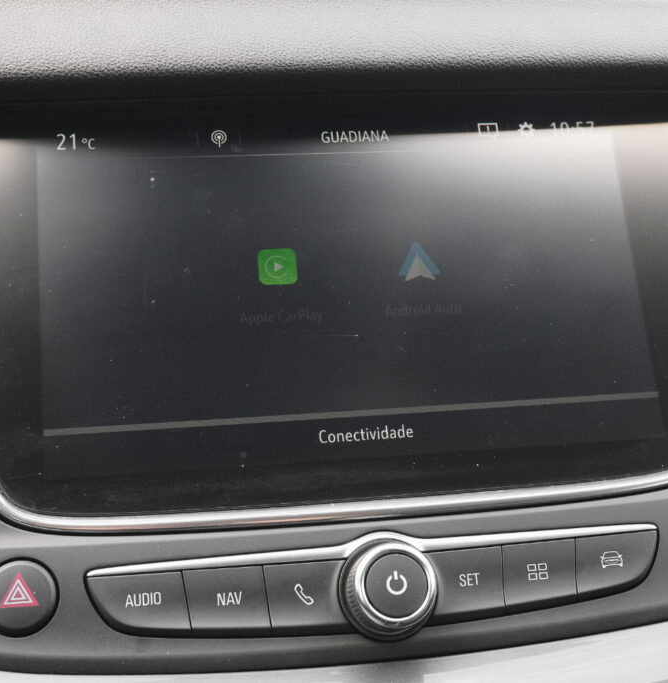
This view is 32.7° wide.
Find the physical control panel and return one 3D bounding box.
[{"bbox_3d":[0.015,0.062,0.293,0.154,0.029,0.017,-3,-26,-9],"label":"physical control panel"}]

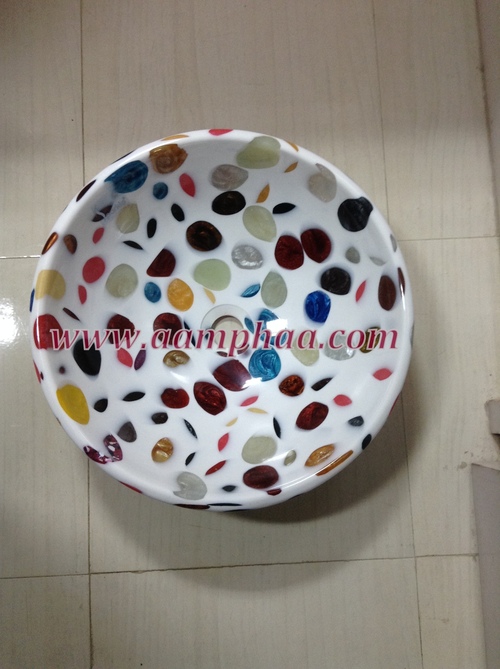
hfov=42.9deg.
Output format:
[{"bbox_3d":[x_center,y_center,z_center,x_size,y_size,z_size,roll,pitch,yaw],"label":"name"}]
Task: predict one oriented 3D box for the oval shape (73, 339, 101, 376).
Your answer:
[{"bbox_3d":[-0.182,0.026,0.705,0.035,0.011,0.041,18,62,-42],"label":"oval shape"}]

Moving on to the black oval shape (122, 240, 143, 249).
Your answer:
[{"bbox_3d":[-0.136,-0.105,0.743,0.026,0.005,0.008,19,99,-36],"label":"black oval shape"}]

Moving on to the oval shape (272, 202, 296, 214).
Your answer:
[{"bbox_3d":[0.039,-0.148,0.741,0.031,0.005,0.013,-9,124,32],"label":"oval shape"}]

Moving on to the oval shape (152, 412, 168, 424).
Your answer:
[{"bbox_3d":[-0.104,0.096,0.730,0.020,0.006,0.015,3,53,-23],"label":"oval shape"}]

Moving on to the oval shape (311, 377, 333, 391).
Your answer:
[{"bbox_3d":[0.083,0.056,0.736,0.024,0.006,0.011,-46,50,5],"label":"oval shape"}]

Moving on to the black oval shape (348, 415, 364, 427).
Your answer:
[{"bbox_3d":[0.113,0.092,0.669,0.005,0.022,0.013,42,61,-27],"label":"black oval shape"}]

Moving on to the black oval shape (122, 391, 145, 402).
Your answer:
[{"bbox_3d":[-0.134,0.072,0.730,0.005,0.033,0.011,-43,69,37],"label":"black oval shape"}]

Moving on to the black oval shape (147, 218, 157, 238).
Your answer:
[{"bbox_3d":[-0.116,-0.125,0.747,0.012,0.005,0.025,-13,128,-26],"label":"black oval shape"}]

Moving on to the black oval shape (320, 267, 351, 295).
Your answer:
[{"bbox_3d":[0.100,-0.062,0.743,0.040,0.010,0.031,5,101,36],"label":"black oval shape"}]

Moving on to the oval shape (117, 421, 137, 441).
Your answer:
[{"bbox_3d":[-0.133,0.108,0.692,0.022,0.030,0.007,37,119,-1],"label":"oval shape"}]

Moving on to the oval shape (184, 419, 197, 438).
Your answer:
[{"bbox_3d":[-0.068,0.109,0.732,0.007,0.005,0.026,-16,56,-25],"label":"oval shape"}]

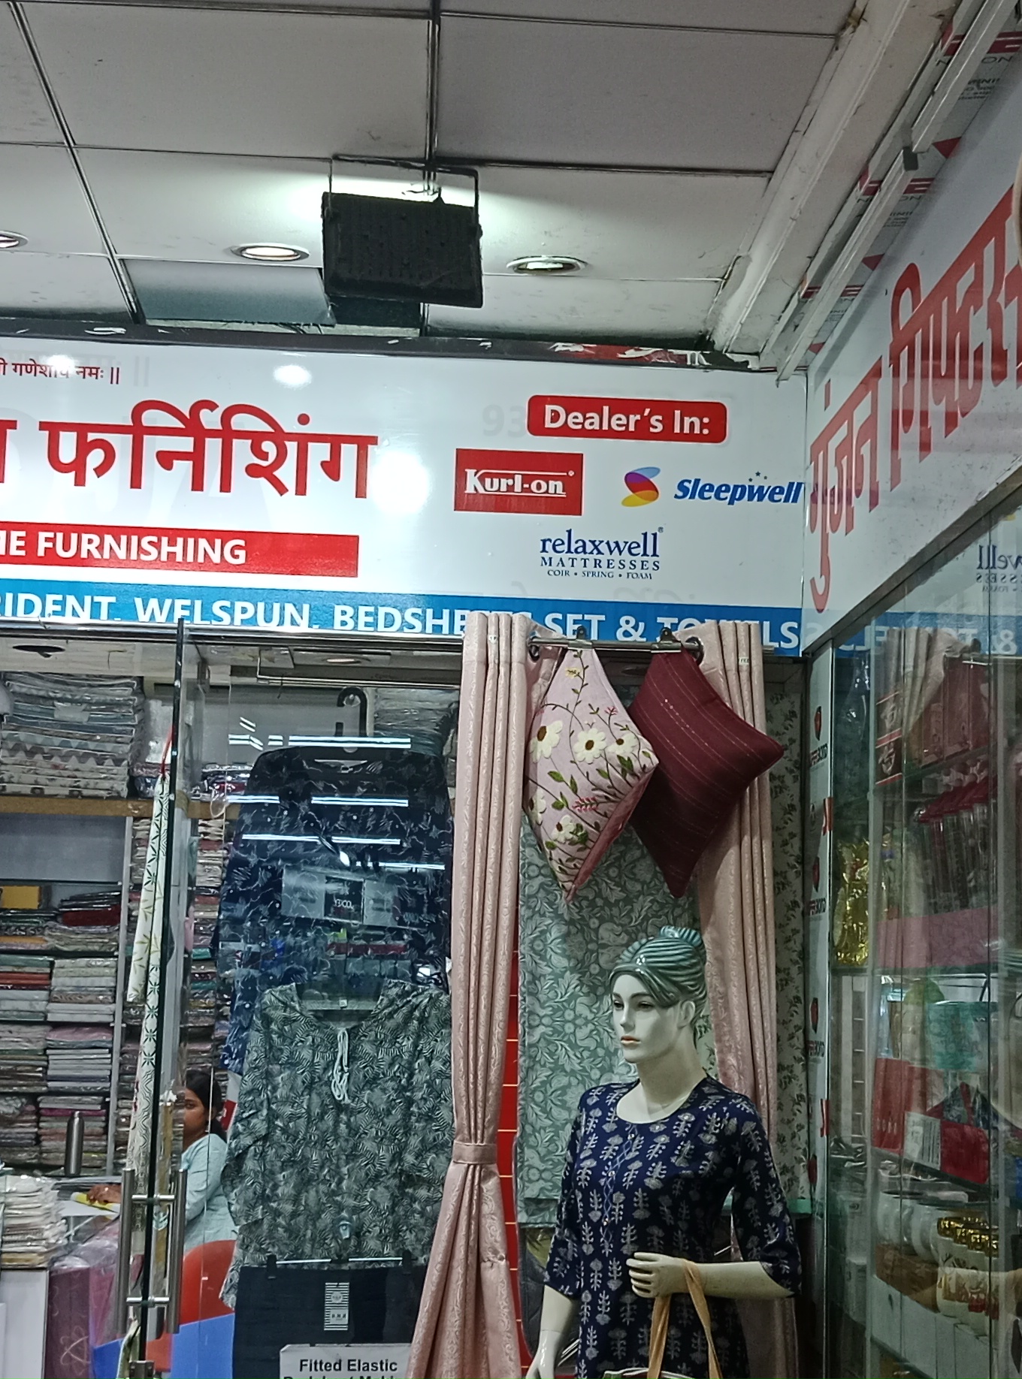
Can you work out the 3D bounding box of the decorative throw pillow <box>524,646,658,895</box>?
[{"bbox_3d":[0.135,0.169,4.132,0.100,0.380,0.380,10,-57,-42],"label":"decorative throw pillow"}]

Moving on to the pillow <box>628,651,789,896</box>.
[{"bbox_3d":[0.343,0.170,4.164,0.385,0.385,0.120,43,-1,13],"label":"pillow"}]

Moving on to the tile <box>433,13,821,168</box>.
[{"bbox_3d":[0.171,-0.949,3.252,0.601,0.015,0.514,2,-9,-3],"label":"tile"}]

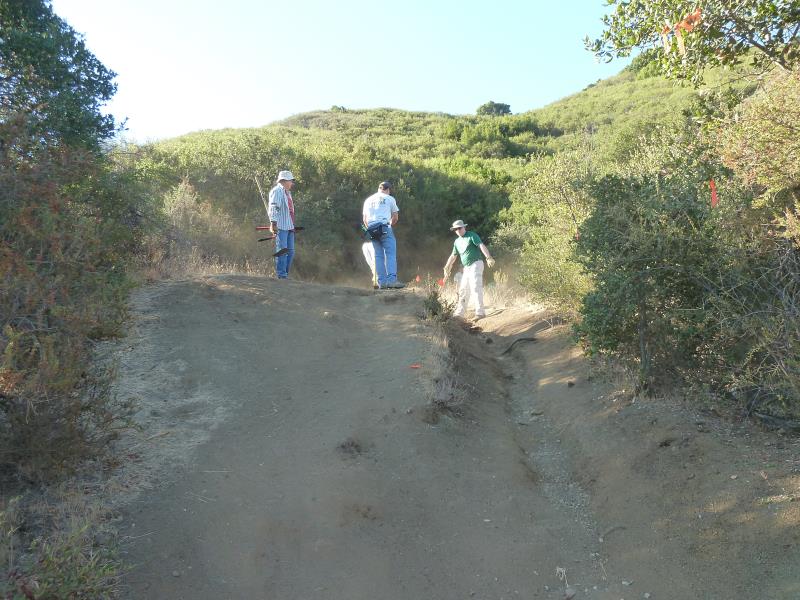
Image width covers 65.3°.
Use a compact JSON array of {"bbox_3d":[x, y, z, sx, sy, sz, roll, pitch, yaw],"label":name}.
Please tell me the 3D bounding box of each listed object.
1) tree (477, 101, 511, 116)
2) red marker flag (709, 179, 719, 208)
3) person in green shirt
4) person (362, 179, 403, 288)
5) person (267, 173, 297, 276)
[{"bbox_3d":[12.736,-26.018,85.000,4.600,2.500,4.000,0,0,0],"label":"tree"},{"bbox_3d":[2.813,-0.956,5.600,0.060,0.260,0.030,0,0,18],"label":"red marker flag"},{"bbox_3d":[1.164,-0.518,10.600,0.820,1.680,0.500,0,0,25],"label":"person in green shirt"},{"bbox_3d":[-0.286,-1.062,10.200,0.580,1.750,0.450,0,0,22],"label":"person"},{"bbox_3d":[-1.949,-1.252,10.350,0.420,1.790,0.520,0,0,25],"label":"person"}]

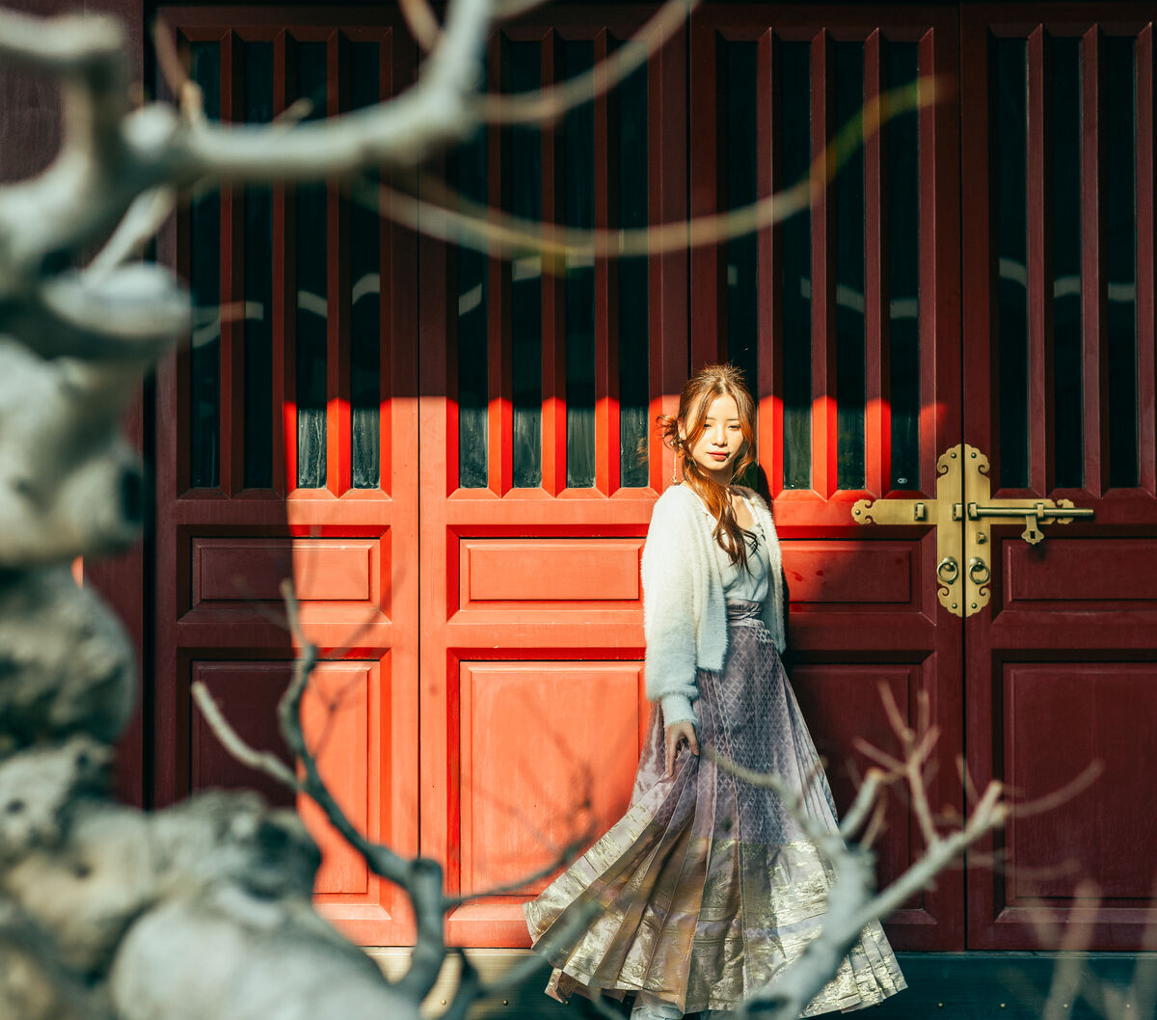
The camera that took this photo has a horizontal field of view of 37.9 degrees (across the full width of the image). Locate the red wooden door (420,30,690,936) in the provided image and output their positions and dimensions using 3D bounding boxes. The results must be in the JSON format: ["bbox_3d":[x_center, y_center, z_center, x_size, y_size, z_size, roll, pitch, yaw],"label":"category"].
[{"bbox_3d":[-0.060,-0.086,4.277,0.680,2.377,0.060,0,-1,1],"label":"red wooden door"}]

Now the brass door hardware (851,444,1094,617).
[{"bbox_3d":[0.980,0.051,4.204,0.602,0.430,0.055,0,-1,1],"label":"brass door hardware"}]

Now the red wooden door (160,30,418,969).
[{"bbox_3d":[-0.735,-0.090,4.287,0.667,2.374,0.060,0,-1,1],"label":"red wooden door"}]

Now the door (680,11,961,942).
[{"bbox_3d":[0.627,-0.086,4.267,0.690,2.378,0.060,0,-1,1],"label":"door"}]

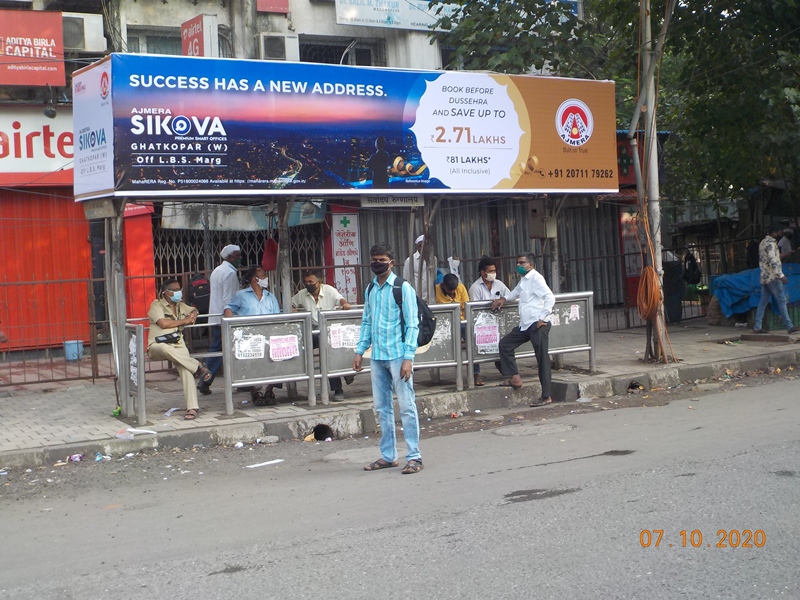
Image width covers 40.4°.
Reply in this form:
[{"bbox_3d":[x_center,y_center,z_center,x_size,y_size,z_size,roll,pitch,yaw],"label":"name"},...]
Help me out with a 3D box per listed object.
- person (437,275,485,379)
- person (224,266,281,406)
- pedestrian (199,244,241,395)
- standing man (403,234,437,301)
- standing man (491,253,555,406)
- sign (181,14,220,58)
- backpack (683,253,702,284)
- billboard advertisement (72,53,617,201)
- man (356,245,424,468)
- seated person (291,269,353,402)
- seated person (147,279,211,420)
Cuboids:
[{"bbox_3d":[0.630,0.325,12.400,0.500,1.220,0.680,-3,2,-17],"label":"person"},{"bbox_3d":[-1.530,0.363,11.600,0.590,1.410,0.640,-3,2,-19],"label":"person"},{"bbox_3d":[-2.050,0.213,12.600,0.580,1.700,0.460,-3,2,-15],"label":"pedestrian"},{"bbox_3d":[0.240,0.050,13.500,0.480,1.740,0.340,-3,2,-6],"label":"standing man"},{"bbox_3d":[1.300,0.307,11.600,0.640,1.640,0.490,-4,2,-20],"label":"standing man"},{"bbox_3d":[-3.179,-4.021,17.441,0.250,0.920,0.850,-4,2,-32],"label":"sign"},{"bbox_3d":[5.197,-0.560,19.300,0.360,0.560,0.220,-4,2,-27],"label":"backpack"},{"bbox_3d":[-0.390,-1.800,12.021,6.000,1.300,1.420,-4,3,-30],"label":"billboard advertisement"},{"bbox_3d":[-0.090,0.444,8.280,0.510,1.710,0.370,-2,2,18],"label":"man"},{"bbox_3d":[-0.860,0.343,11.650,0.600,1.380,0.620,-4,2,-23],"label":"seated person"},{"bbox_3d":[-2.160,0.454,10.800,0.540,1.340,0.800,-4,2,-37],"label":"seated person"}]

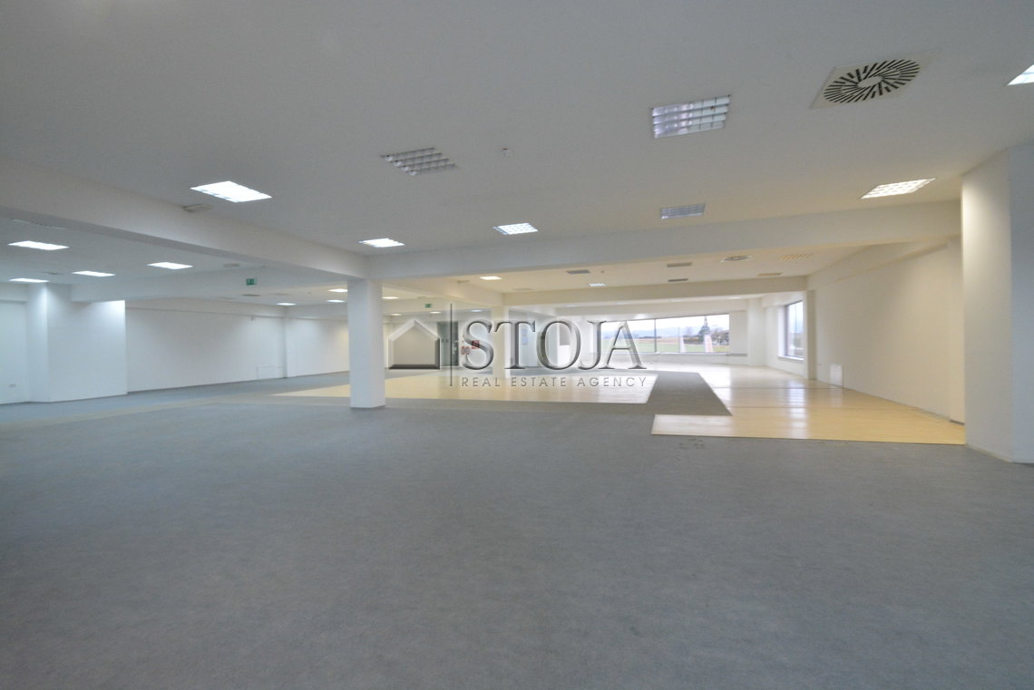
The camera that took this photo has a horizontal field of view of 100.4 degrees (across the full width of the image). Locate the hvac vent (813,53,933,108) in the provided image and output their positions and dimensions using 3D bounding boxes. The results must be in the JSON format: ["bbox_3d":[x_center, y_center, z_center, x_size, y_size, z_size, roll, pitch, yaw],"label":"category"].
[{"bbox_3d":[2.700,-2.030,3.317,0.600,0.050,0.600,-1,1,19],"label":"hvac vent"}]

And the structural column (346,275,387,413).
[{"bbox_3d":[-3.468,-0.020,9.975,0.550,2.880,0.530,-1,1,19],"label":"structural column"}]

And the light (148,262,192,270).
[{"bbox_3d":[-8.110,-1.860,10.095,0.600,0.060,0.600,-1,1,19],"label":"light"}]

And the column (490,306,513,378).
[{"bbox_3d":[-0.661,-0.154,17.287,0.528,2.818,0.547,-1,1,19],"label":"column"}]

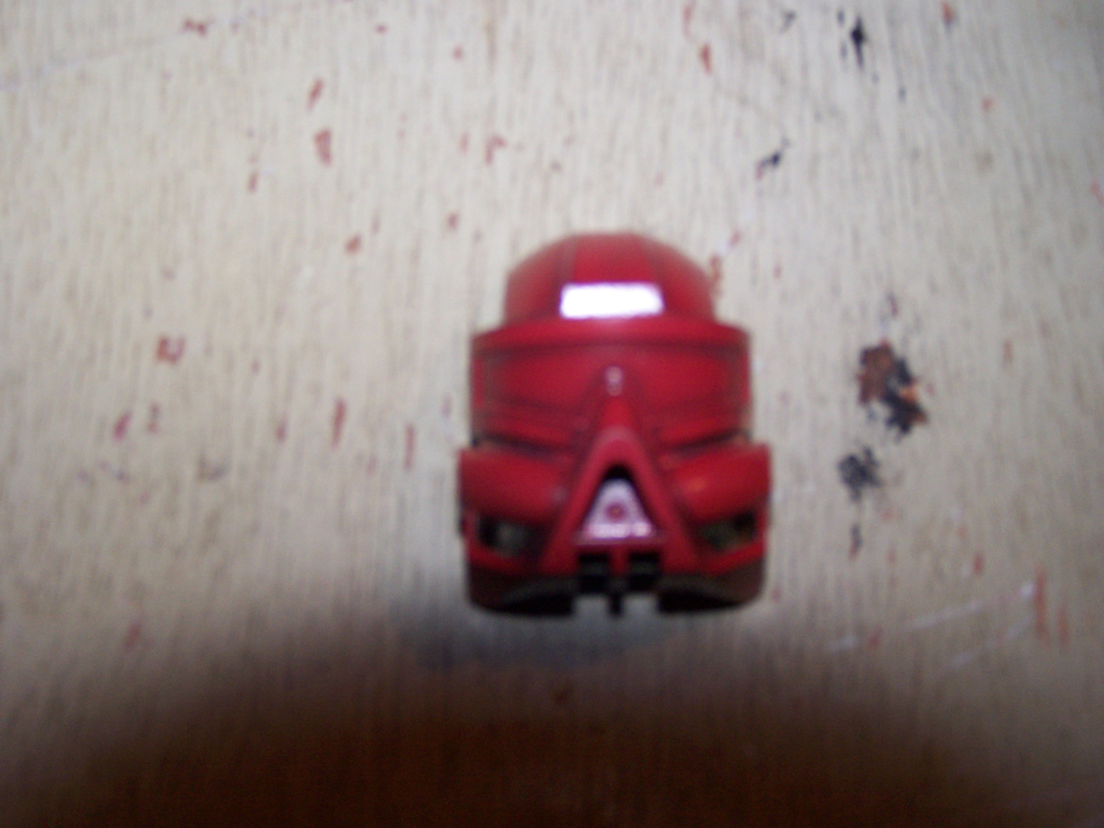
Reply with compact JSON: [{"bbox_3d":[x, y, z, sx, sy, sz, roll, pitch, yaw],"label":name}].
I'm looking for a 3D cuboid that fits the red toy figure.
[{"bbox_3d":[0.006,0.001,0.169,0.028,0.023,0.034,1,79,2],"label":"red toy figure"}]

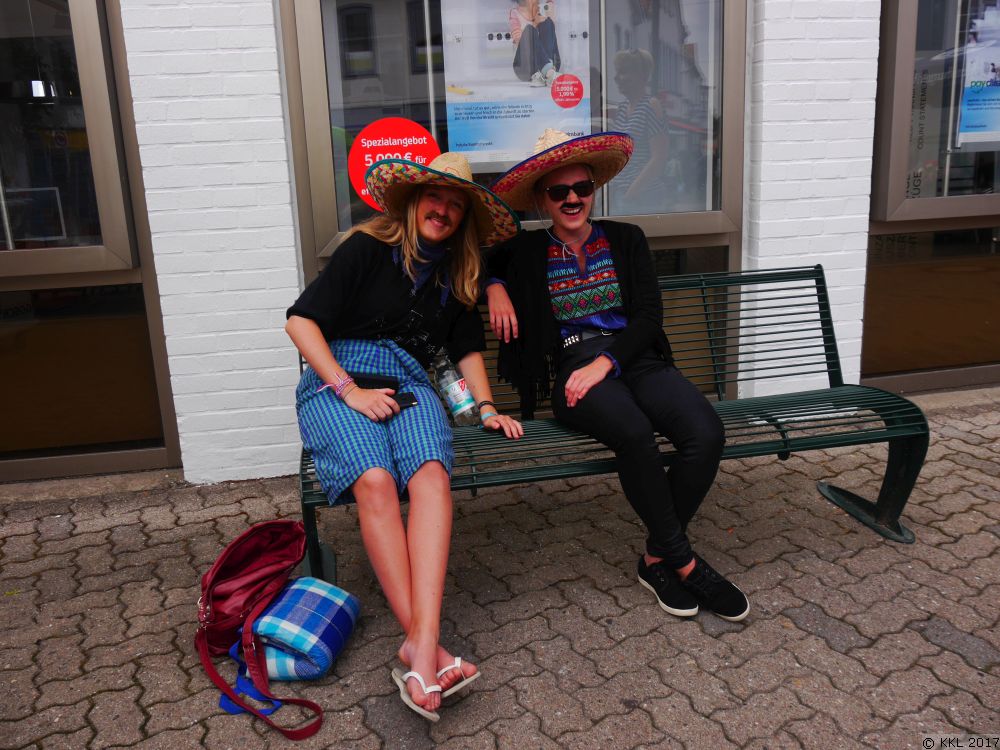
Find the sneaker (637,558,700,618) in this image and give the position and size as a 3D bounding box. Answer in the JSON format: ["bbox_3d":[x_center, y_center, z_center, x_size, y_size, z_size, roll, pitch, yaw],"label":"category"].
[{"bbox_3d":[0.485,0.579,2.318,0.100,0.105,0.272,-6,13,-16],"label":"sneaker"}]

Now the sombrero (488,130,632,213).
[{"bbox_3d":[0.178,-0.650,2.462,0.460,0.150,0.460,-16,-9,2],"label":"sombrero"}]

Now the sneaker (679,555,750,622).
[{"bbox_3d":[0.602,0.580,2.287,0.100,0.105,0.275,-6,13,-17],"label":"sneaker"}]

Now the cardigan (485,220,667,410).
[{"bbox_3d":[0.241,-0.184,2.420,0.540,0.560,0.380,-3,13,-2],"label":"cardigan"}]

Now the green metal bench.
[{"bbox_3d":[0.339,0.149,2.583,2.000,0.840,0.630,-5,13,-11],"label":"green metal bench"}]

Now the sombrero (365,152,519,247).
[{"bbox_3d":[-0.142,-0.502,2.203,0.450,0.155,0.460,19,-14,2],"label":"sombrero"}]

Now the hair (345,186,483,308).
[{"bbox_3d":[-0.228,-0.362,2.180,0.370,0.370,0.260,-2,13,3],"label":"hair"}]

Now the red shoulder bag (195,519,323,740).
[{"bbox_3d":[-0.651,0.598,2.053,0.350,0.280,0.640,-6,13,-17],"label":"red shoulder bag"}]

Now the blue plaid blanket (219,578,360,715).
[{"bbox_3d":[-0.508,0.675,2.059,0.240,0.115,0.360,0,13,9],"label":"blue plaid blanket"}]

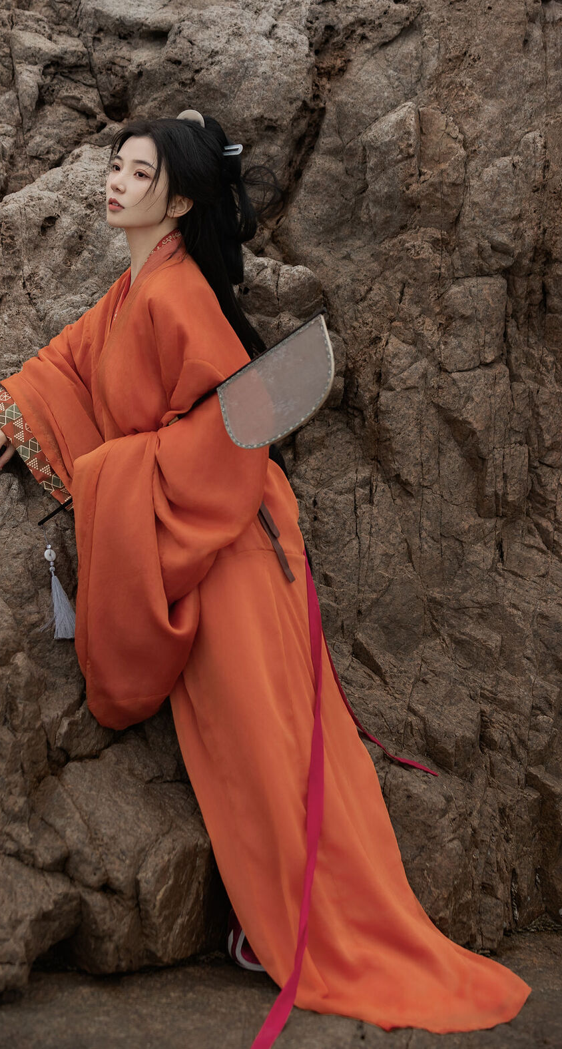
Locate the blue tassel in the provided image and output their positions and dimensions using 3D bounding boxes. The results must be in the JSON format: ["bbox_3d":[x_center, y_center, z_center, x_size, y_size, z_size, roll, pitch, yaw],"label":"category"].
[{"bbox_3d":[-0.431,0.110,3.920,0.072,0.220,0.045,0,0,0],"label":"blue tassel"}]

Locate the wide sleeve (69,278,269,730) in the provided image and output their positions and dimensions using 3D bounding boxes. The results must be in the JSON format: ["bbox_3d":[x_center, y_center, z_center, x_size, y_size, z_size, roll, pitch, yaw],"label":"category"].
[{"bbox_3d":[-0.213,-0.039,3.880,0.320,0.845,0.260,0,0,-18],"label":"wide sleeve"}]

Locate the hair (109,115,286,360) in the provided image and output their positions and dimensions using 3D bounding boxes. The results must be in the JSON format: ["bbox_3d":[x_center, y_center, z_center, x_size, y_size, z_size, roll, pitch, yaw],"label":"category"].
[{"bbox_3d":[-0.166,-0.566,4.050,0.270,0.490,0.230,0,0,-35],"label":"hair"}]

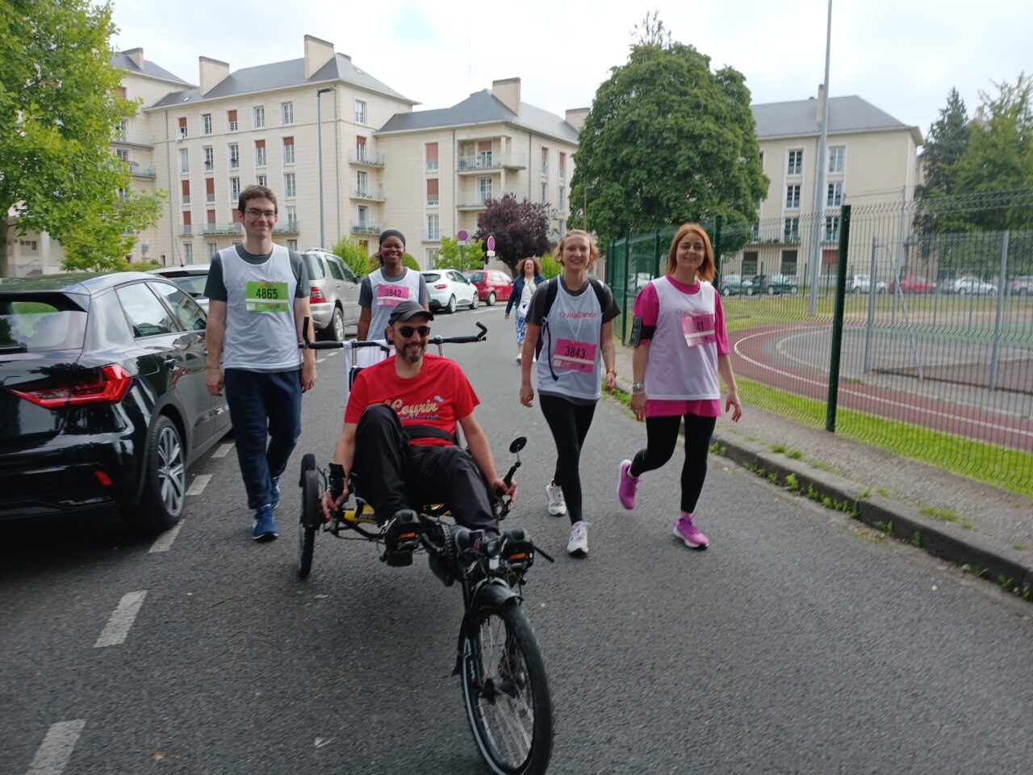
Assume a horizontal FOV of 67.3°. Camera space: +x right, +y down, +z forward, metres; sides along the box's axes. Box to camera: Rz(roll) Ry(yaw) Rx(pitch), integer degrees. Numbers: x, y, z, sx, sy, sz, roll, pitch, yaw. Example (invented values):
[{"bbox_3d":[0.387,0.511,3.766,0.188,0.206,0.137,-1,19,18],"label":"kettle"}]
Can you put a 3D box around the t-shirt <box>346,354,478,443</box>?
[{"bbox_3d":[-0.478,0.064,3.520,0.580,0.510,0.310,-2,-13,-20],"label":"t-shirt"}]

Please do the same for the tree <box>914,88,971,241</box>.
[{"bbox_3d":[33.769,-15.045,60.401,5.200,15.870,5.200,1,8,0],"label":"tree"}]

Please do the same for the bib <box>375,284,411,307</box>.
[{"bbox_3d":[-0.842,-0.624,5.300,0.212,0.150,0.015,4,7,-14],"label":"bib"}]

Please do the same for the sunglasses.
[{"bbox_3d":[-0.465,-0.254,3.398,0.145,0.048,0.145,-3,9,-27],"label":"sunglasses"}]

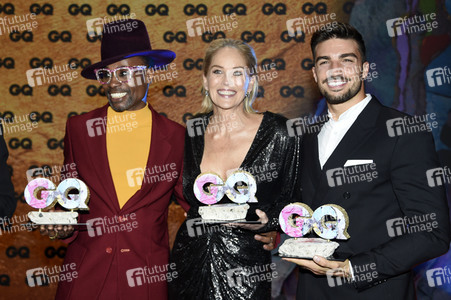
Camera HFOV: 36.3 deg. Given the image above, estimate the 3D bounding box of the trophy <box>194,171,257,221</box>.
[{"bbox_3d":[0.001,0.131,1.970,0.175,0.140,0.060,-2,5,0],"label":"trophy"}]

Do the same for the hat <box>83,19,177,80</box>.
[{"bbox_3d":[-0.335,-0.348,2.310,0.300,0.165,0.335,-9,-2,21],"label":"hat"}]

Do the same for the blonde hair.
[{"bbox_3d":[0.013,-0.241,2.250,0.185,0.245,0.210,3,-3,4],"label":"blonde hair"}]

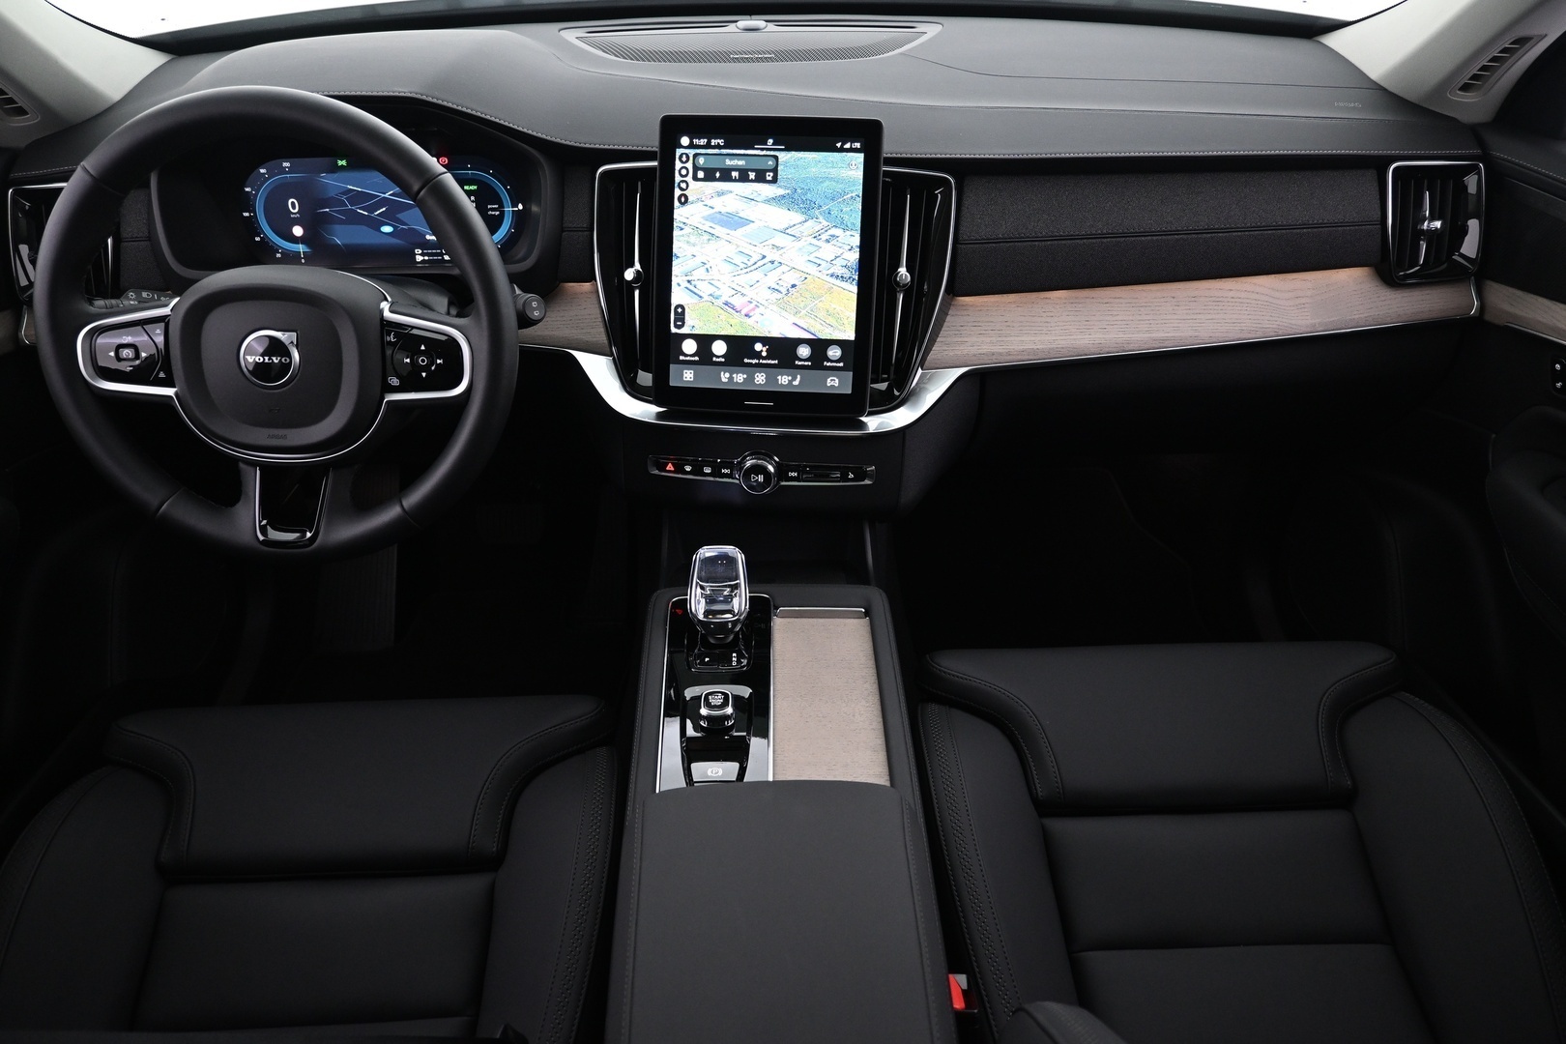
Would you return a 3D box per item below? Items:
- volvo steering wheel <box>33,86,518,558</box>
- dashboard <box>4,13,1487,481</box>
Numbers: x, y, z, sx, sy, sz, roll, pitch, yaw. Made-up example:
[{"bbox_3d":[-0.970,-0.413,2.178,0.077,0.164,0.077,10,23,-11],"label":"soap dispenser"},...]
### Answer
[{"bbox_3d":[-0.405,-0.154,0.871,0.375,0.370,0.100,0,11,-3],"label":"volvo steering wheel"},{"bbox_3d":[-0.030,-0.331,1.167,1.430,0.365,0.555,-1,33,-1],"label":"dashboard"}]

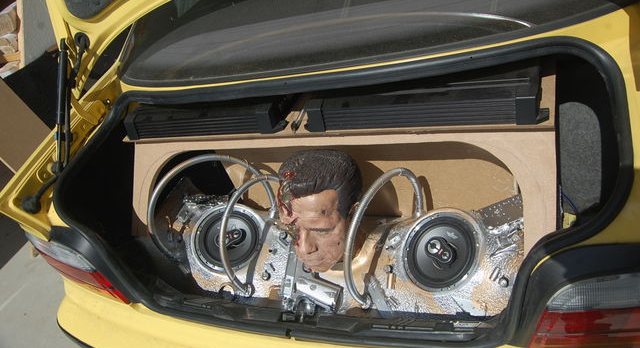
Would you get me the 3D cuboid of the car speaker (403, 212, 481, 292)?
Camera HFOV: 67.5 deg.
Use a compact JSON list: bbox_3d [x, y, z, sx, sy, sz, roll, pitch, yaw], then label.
[{"bbox_3d":[0.253,0.164,0.972,0.167,0.065,0.167,22,81,46],"label":"car speaker"}]

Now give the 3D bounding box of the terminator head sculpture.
[{"bbox_3d":[0.002,0.072,1.040,0.178,0.255,0.228,-2,34,25],"label":"terminator head sculpture"}]

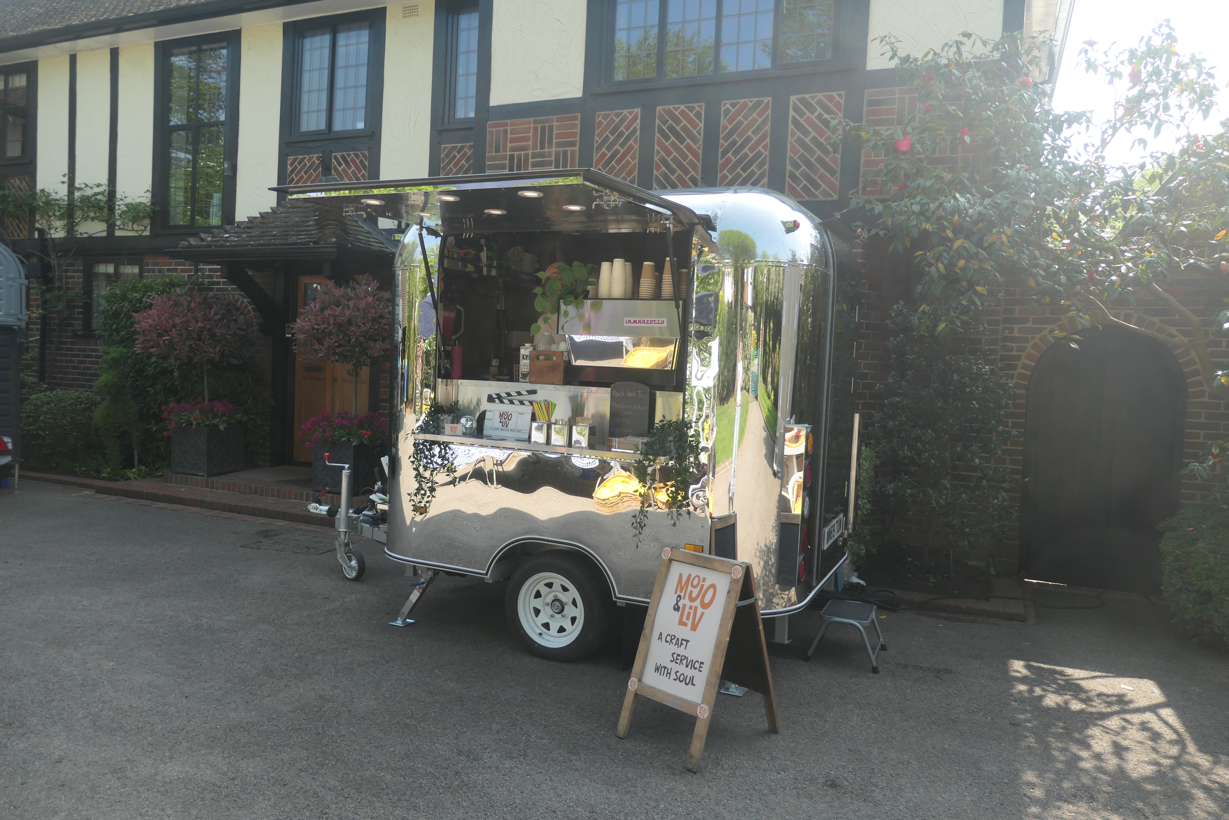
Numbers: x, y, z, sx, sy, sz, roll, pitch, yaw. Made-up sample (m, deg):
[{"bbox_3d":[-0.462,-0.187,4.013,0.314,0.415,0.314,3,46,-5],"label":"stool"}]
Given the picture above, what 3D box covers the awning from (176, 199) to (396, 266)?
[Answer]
[{"bbox_3d":[-3.490,-1.941,8.687,2.300,0.820,1.000,4,2,22],"label":"awning"}]

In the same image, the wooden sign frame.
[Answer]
[{"bbox_3d":[0.358,0.981,3.418,0.420,0.760,0.540,5,3,41],"label":"wooden sign frame"}]

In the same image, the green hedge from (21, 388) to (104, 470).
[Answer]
[{"bbox_3d":[-6.686,0.232,9.880,1.250,0.980,0.900,4,2,22],"label":"green hedge"}]

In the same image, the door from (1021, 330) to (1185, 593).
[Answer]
[{"bbox_3d":[3.787,0.370,6.389,1.070,2.040,0.100,4,2,22],"label":"door"}]

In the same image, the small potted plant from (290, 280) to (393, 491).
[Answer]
[{"bbox_3d":[-2.631,-0.241,8.208,1.150,2.100,1.120,4,2,22],"label":"small potted plant"}]

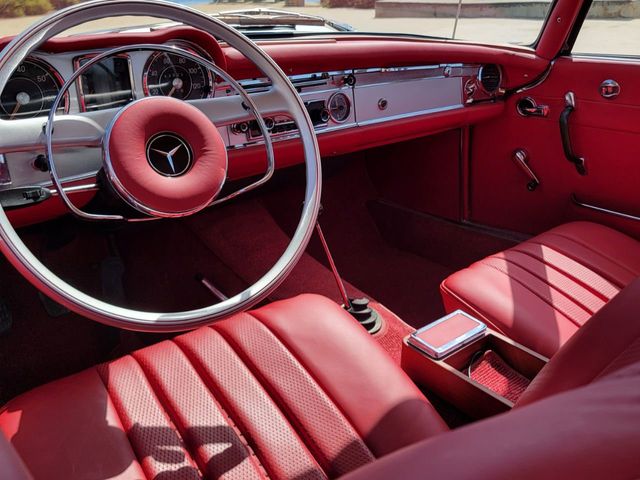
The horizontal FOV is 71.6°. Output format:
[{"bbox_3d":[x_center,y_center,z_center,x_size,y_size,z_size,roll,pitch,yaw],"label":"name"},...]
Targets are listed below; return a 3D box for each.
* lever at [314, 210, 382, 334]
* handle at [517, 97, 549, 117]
[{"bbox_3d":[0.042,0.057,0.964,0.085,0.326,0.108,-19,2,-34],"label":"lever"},{"bbox_3d":[0.575,-0.357,1.199,0.043,0.050,0.098,-19,30,-34],"label":"handle"}]

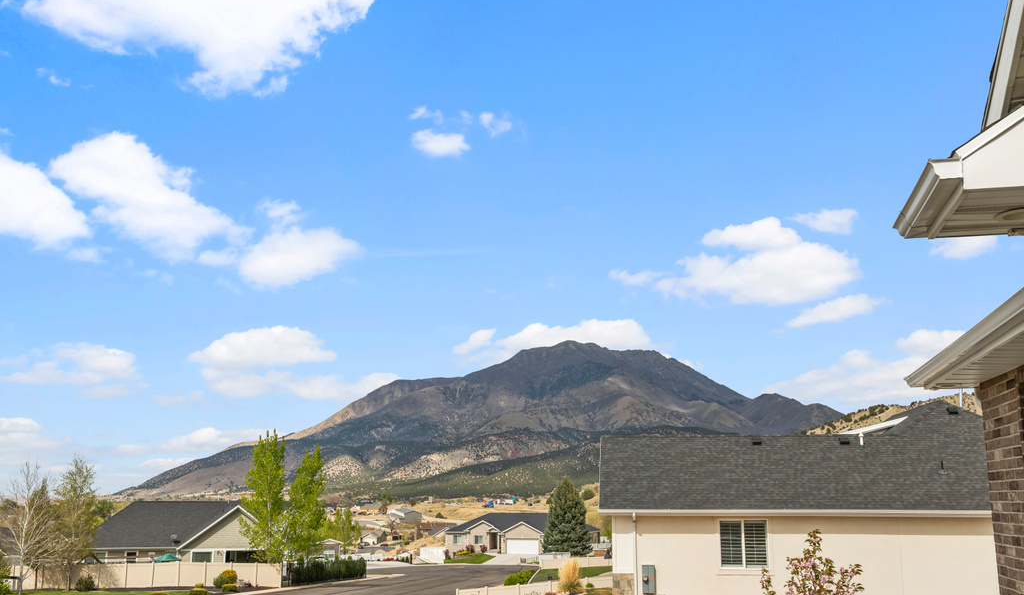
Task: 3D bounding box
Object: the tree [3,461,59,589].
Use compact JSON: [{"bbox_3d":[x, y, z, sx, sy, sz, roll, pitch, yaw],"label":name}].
[{"bbox_3d":[-33.324,15.838,68.904,3.680,9.010,3.680,0,-12,0],"label":"tree"}]

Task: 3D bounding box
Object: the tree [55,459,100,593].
[{"bbox_3d":[-31.319,16.169,71.764,3.180,9.600,3.180,0,-12,0],"label":"tree"}]

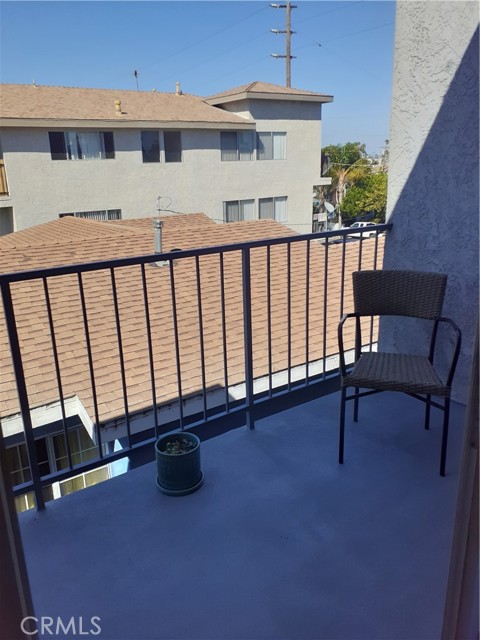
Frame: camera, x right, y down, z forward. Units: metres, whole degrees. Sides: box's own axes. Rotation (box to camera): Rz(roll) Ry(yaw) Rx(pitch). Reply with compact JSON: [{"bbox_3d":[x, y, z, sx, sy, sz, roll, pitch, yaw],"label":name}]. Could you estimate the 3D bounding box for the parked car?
[{"bbox_3d":[11.827,-8.461,48.000,1.850,1.750,5.100,-12,19,-33],"label":"parked car"}]

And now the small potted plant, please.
[{"bbox_3d":[-0.279,0.662,2.304,0.220,0.202,0.220,-2,16,0],"label":"small potted plant"}]

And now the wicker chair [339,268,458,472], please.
[{"bbox_3d":[0.778,0.233,2.499,0.570,0.860,0.549,3,16,16],"label":"wicker chair"}]

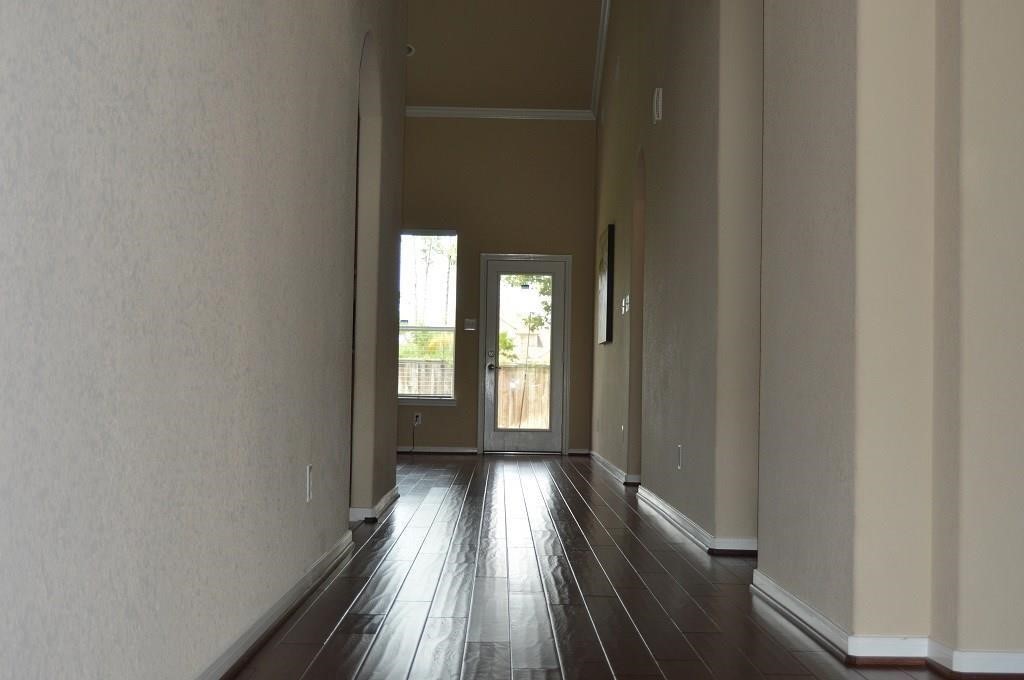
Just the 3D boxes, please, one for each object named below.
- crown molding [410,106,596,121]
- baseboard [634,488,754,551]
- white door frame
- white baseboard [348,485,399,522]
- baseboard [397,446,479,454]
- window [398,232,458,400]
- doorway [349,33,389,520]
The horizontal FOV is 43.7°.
[{"bbox_3d":[-0.128,-2.437,13.735,2.035,0.100,0.090,1,-2,0],"label":"crown molding"},{"bbox_3d":[0.971,0.977,7.136,0.220,0.085,2.920,1,-2,0],"label":"baseboard"},{"bbox_3d":[0.136,0.157,13.725,0.985,2.165,0.120,1,-2,0],"label":"white door frame"},{"bbox_3d":[-0.806,0.967,7.663,0.154,0.080,1.600,1,-2,0],"label":"white baseboard"},{"bbox_3d":[-0.830,1.188,13.624,0.922,0.083,0.030,1,-2,0],"label":"baseboard"},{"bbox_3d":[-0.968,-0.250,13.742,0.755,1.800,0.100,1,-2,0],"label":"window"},{"bbox_3d":[-0.786,-0.294,6.374,0.130,2.505,1.150,1,-2,0],"label":"doorway"}]

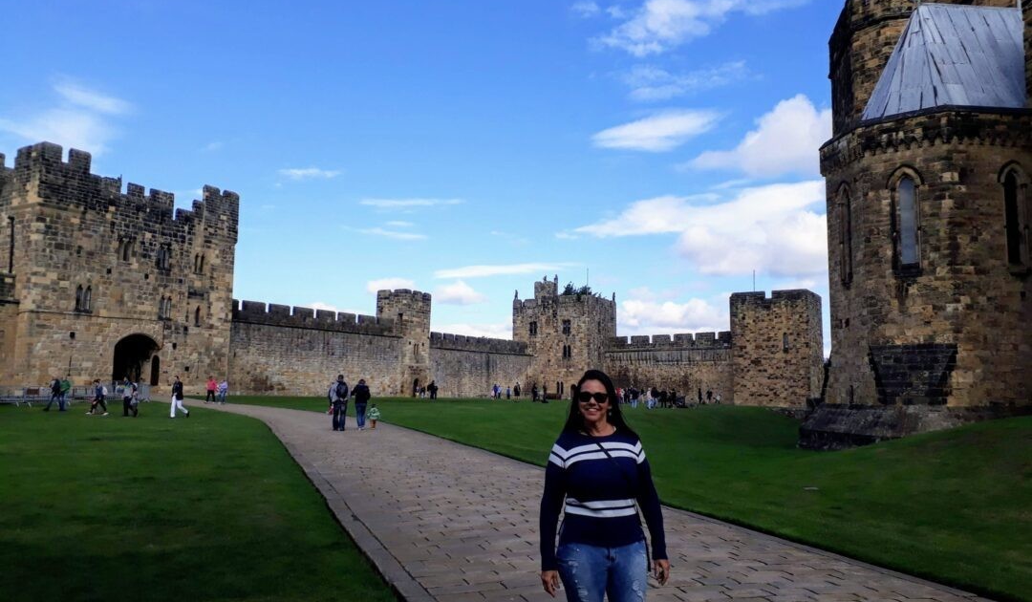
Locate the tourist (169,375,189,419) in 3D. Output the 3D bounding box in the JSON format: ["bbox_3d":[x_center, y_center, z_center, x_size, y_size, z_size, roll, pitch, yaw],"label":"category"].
[{"bbox_3d":[-13.474,3.853,32.200,0.700,1.700,0.500,2,-6,-17],"label":"tourist"}]

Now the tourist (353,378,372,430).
[{"bbox_3d":[-4.965,3.332,25.800,0.580,1.630,0.380,2,-6,-13],"label":"tourist"}]

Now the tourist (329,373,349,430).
[{"bbox_3d":[-5.681,3.277,25.800,0.600,1.780,0.420,2,-7,-18],"label":"tourist"}]

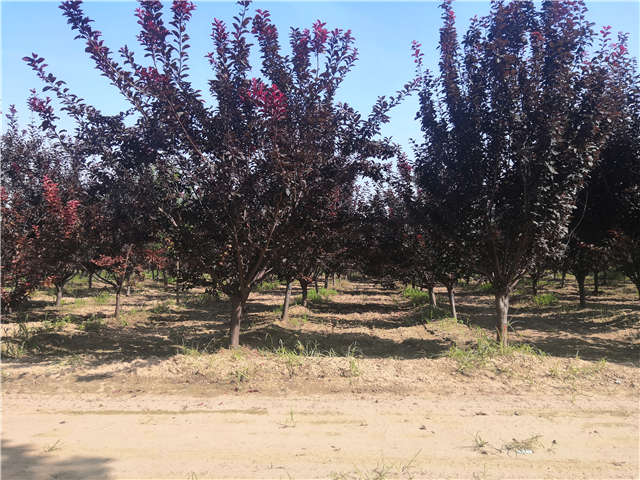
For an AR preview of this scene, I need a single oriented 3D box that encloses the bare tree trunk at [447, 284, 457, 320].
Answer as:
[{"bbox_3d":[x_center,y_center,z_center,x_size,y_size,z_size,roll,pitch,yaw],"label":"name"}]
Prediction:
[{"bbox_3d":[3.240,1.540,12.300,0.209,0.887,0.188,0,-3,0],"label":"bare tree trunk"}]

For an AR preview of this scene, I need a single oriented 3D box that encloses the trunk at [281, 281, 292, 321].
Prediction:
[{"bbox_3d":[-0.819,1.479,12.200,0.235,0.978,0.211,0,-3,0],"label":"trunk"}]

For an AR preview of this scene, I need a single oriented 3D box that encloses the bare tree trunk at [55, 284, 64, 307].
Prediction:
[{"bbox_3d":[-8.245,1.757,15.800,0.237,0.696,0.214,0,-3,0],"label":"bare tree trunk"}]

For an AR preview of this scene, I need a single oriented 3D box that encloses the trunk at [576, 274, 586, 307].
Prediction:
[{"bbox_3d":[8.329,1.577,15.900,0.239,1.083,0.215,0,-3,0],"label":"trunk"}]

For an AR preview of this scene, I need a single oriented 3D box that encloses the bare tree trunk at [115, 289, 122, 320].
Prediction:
[{"bbox_3d":[-5.005,1.602,12.400,0.189,0.795,0.170,0,-3,0],"label":"bare tree trunk"}]

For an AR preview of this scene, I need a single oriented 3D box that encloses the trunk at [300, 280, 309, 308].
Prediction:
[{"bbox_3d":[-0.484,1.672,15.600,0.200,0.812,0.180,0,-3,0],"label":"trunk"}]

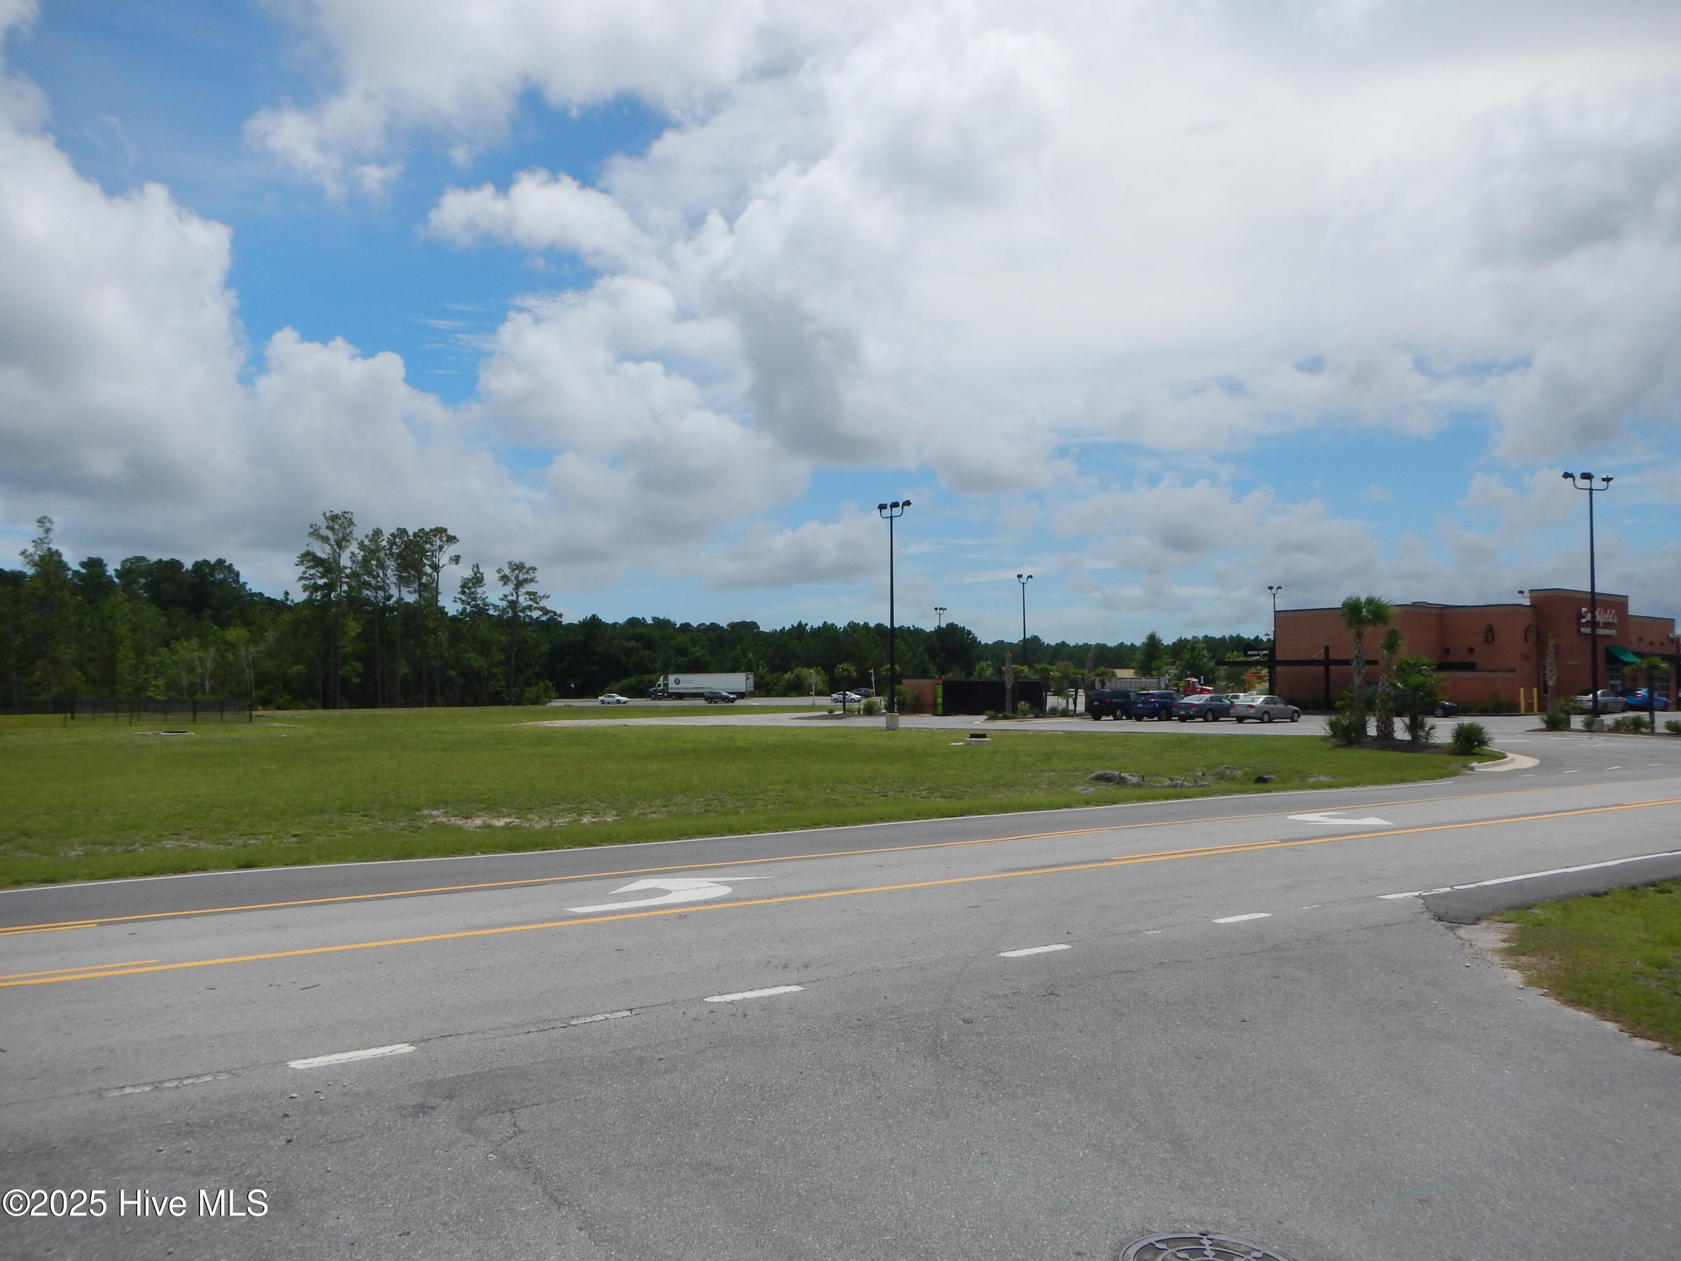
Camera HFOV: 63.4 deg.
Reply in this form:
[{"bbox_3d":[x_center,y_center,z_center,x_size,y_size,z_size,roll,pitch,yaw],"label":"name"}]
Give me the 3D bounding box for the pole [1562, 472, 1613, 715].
[{"bbox_3d":[28.978,-1.085,52.500,0.750,9.999,1.500,2,-3,-38],"label":"pole"}]

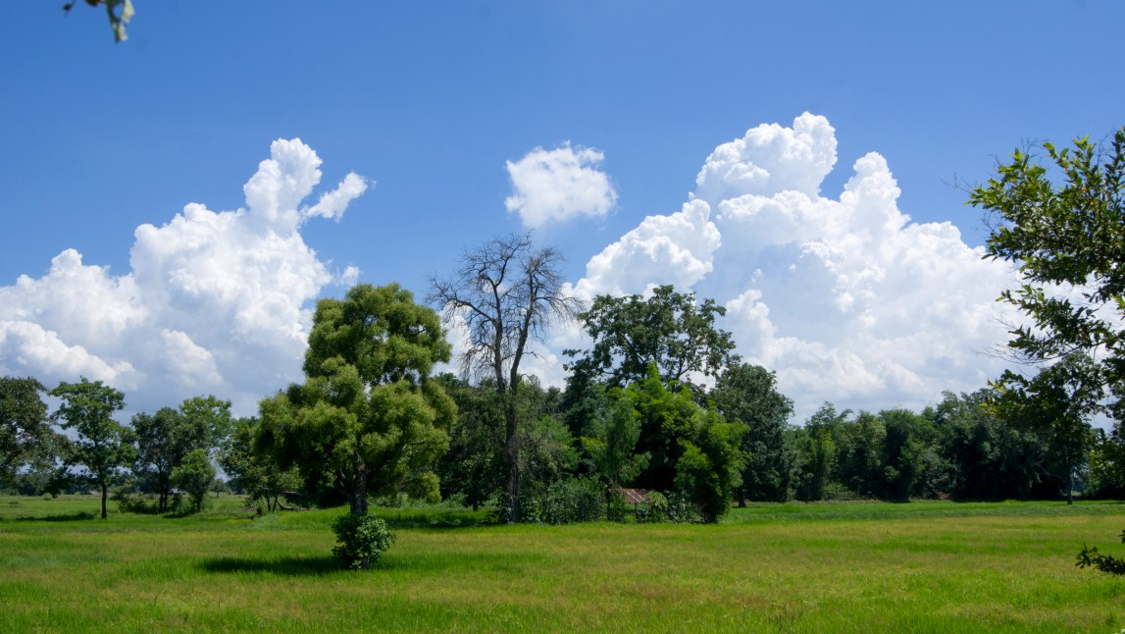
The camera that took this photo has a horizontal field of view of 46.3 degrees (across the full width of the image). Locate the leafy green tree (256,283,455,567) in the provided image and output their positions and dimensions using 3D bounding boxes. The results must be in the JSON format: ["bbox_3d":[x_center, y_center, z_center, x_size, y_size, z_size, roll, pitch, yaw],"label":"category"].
[{"bbox_3d":[-5.827,2.982,37.000,5.630,8.020,5.350,0,-7,0],"label":"leafy green tree"}]

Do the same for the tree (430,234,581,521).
[{"bbox_3d":[-3.333,3.471,77.000,8.850,17.050,7.960,0,-7,0],"label":"tree"}]

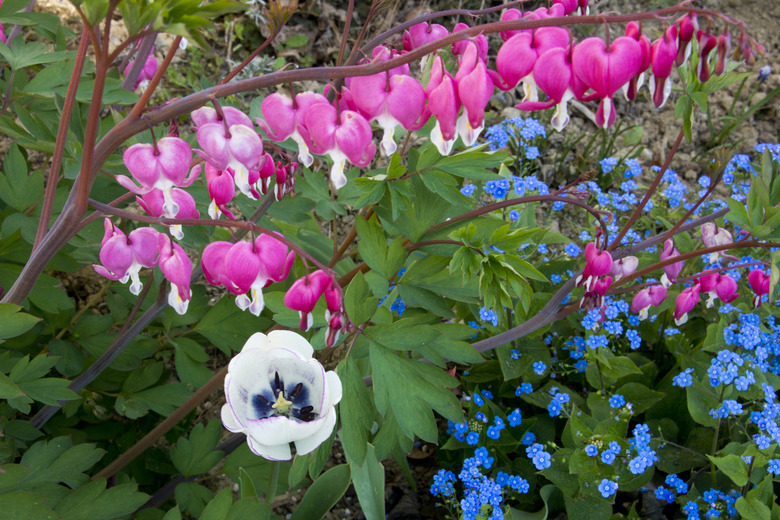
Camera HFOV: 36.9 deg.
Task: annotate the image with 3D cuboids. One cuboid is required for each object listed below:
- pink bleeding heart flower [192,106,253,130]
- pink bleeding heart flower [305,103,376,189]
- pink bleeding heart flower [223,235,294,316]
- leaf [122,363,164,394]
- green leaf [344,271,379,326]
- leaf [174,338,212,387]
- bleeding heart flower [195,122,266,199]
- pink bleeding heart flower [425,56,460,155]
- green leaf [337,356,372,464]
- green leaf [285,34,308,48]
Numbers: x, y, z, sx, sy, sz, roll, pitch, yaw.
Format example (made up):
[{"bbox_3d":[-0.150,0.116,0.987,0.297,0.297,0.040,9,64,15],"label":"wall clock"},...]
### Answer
[{"bbox_3d":[-0.080,-0.057,0.560,0.031,0.030,0.015,-8,27,4],"label":"pink bleeding heart flower"},{"bbox_3d":[-0.021,-0.049,0.500,0.030,0.034,0.016,0,35,0],"label":"pink bleeding heart flower"},{"bbox_3d":[-0.056,0.007,0.500,0.029,0.031,0.016,-12,37,-16],"label":"pink bleeding heart flower"},{"bbox_3d":[-0.131,0.063,0.620,0.016,0.006,0.028,31,50,31],"label":"leaf"},{"bbox_3d":[-0.015,0.020,0.600,0.018,0.028,0.008,6,-12,9],"label":"green leaf"},{"bbox_3d":[-0.107,0.056,0.640,0.021,0.027,0.012,0,23,0],"label":"leaf"},{"bbox_3d":[-0.072,-0.045,0.530,0.029,0.031,0.015,-12,26,1],"label":"bleeding heart flower"},{"bbox_3d":[0.021,-0.063,0.475,0.013,0.034,0.023,-7,31,-12],"label":"pink bleeding heart flower"},{"bbox_3d":[-0.018,0.075,0.580,0.018,0.053,0.013,0,23,0],"label":"green leaf"},{"bbox_3d":[-0.120,-0.280,1.500,0.031,0.006,0.021,0,66,0],"label":"green leaf"}]

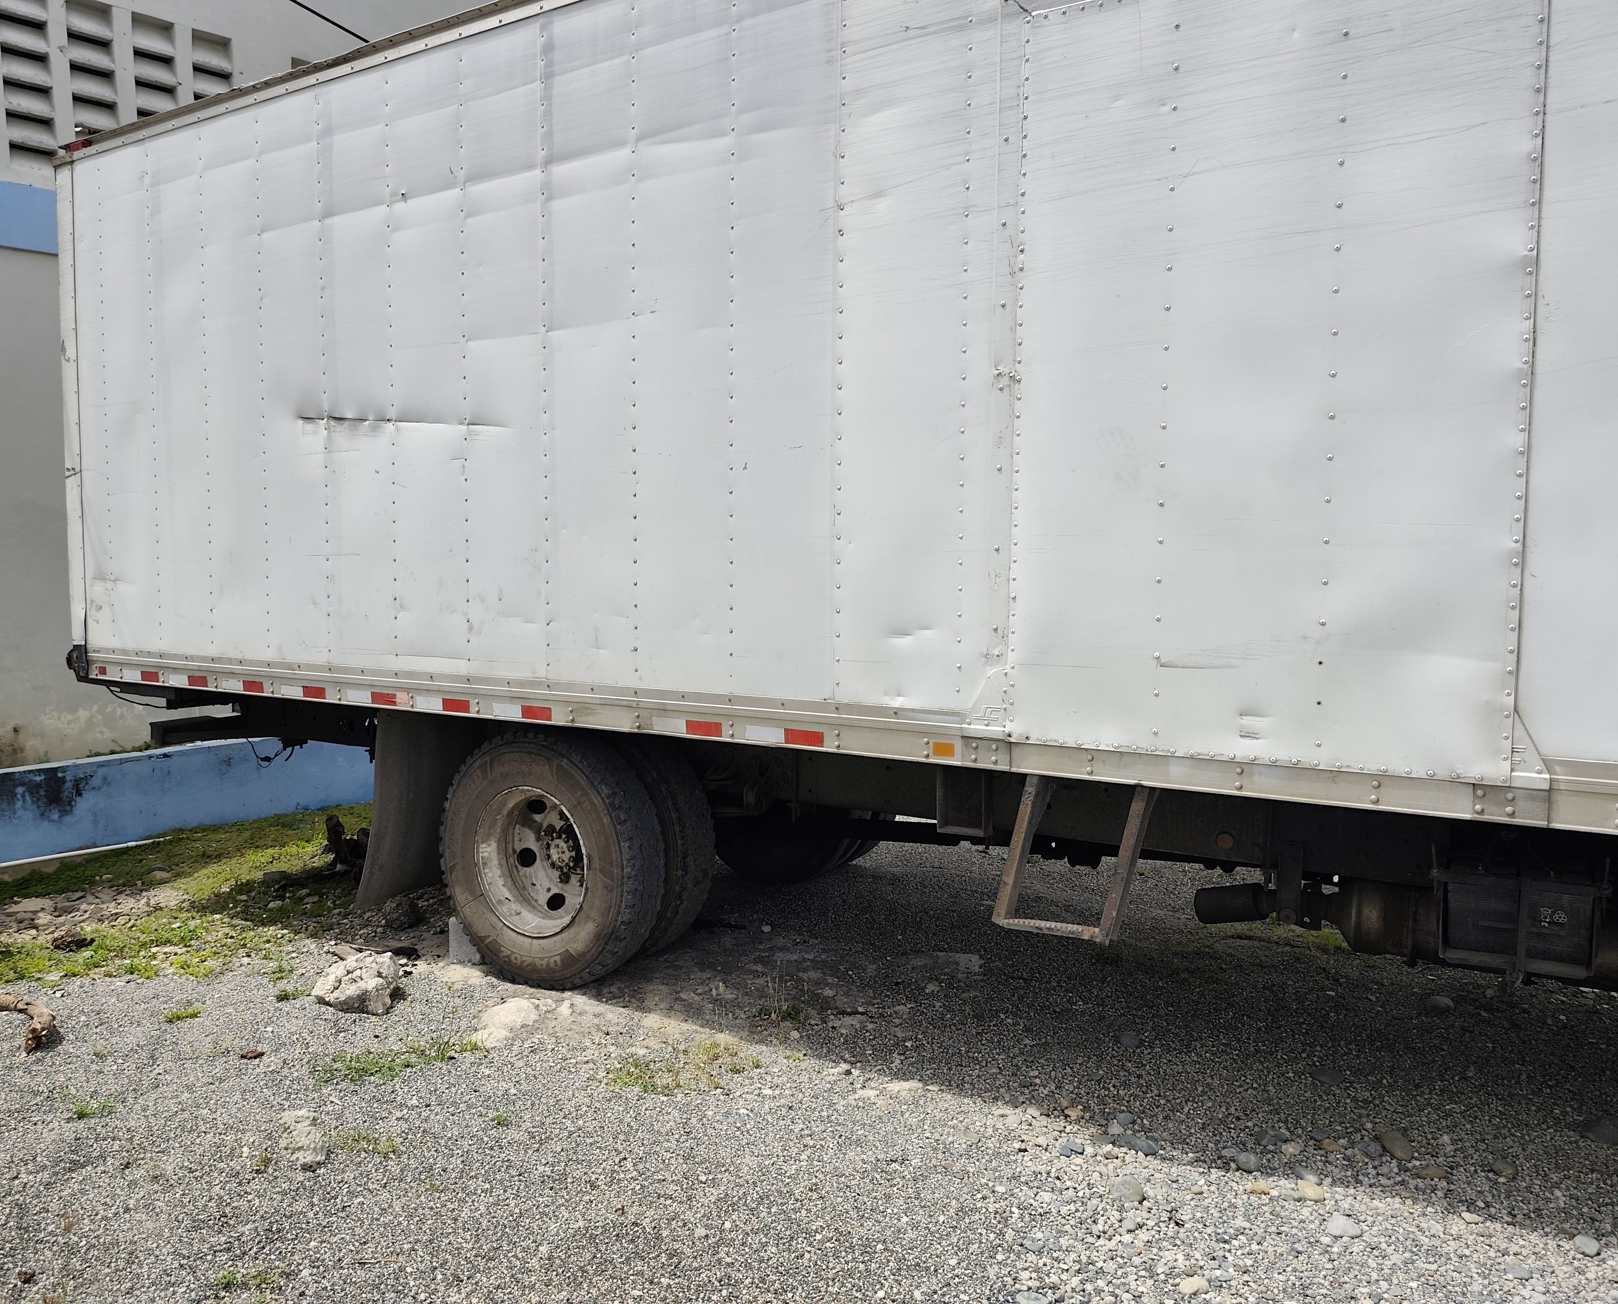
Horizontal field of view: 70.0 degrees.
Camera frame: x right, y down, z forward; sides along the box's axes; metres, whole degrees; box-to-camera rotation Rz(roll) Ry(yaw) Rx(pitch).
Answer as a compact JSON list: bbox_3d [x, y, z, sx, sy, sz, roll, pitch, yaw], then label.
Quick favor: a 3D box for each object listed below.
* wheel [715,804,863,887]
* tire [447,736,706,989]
[{"bbox_3d":[-0.152,0.739,6.125,0.985,0.970,0.275,3,4,30],"label":"wheel"},{"bbox_3d":[-0.950,0.812,4.753,0.985,0.970,0.614,3,4,30],"label":"tire"}]

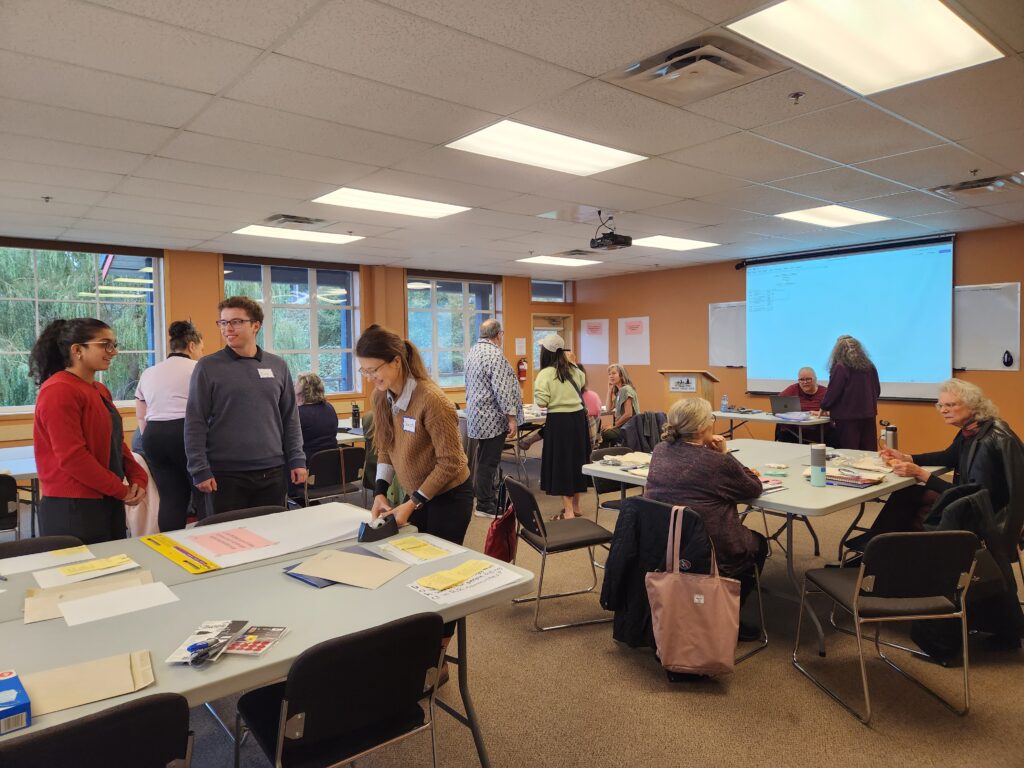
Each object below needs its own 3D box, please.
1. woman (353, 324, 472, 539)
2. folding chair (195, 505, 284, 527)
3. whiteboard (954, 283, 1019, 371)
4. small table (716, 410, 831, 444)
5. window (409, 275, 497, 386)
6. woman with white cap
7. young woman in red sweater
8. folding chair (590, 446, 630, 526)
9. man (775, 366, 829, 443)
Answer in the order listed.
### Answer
[{"bbox_3d":[-0.423,0.537,2.977,0.530,1.580,0.480,-3,4,-38],"label":"woman"},{"bbox_3d":[-1.048,0.963,2.895,0.480,0.760,0.560,-4,4,-40],"label":"folding chair"},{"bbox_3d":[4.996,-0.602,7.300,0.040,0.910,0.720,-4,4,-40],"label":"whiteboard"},{"bbox_3d":[2.725,0.695,7.160,0.700,0.740,1.280,-4,4,-40],"label":"small table"},{"bbox_3d":[-0.874,-0.776,10.477,1.780,1.660,0.140,-4,4,-40],"label":"window"},{"bbox_3d":[0.446,0.357,5.986,0.390,1.600,0.470,2,4,42],"label":"woman with white cap"},{"bbox_3d":[-1.903,0.537,3.005,0.470,1.660,0.450,-1,3,-5],"label":"young woman in red sweater"},{"bbox_3d":[0.897,0.840,4.602,0.480,0.760,0.560,-4,4,-40],"label":"folding chair"},{"bbox_3d":[3.163,0.430,7.304,0.600,1.220,0.750,1,4,38],"label":"man"}]

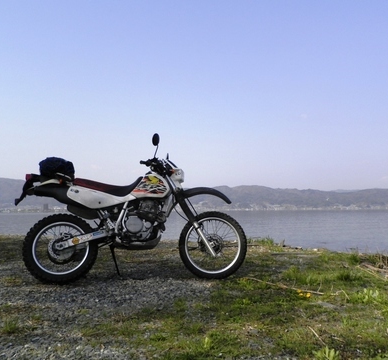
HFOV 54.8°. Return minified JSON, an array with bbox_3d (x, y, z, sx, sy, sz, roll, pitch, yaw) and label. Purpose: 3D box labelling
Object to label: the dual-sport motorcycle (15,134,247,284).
[{"bbox_3d":[-0.543,0.312,3.663,2.180,1.340,0.840,2,-13,-14],"label":"dual-sport motorcycle"}]

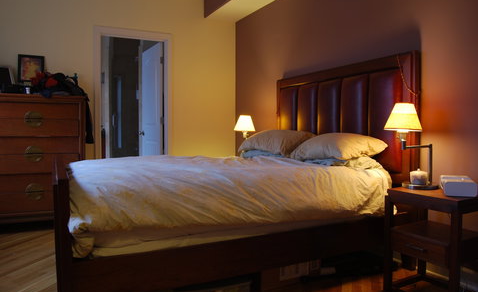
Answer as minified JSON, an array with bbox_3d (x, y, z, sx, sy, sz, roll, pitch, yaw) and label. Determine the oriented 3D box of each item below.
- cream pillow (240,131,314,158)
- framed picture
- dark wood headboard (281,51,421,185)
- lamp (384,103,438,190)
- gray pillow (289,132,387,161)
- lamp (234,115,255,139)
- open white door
[{"bbox_3d":[0.356,-0.038,3.392,0.463,0.208,0.643,-1,3,-28],"label":"cream pillow"},{"bbox_3d":[-2.170,-0.802,3.756,0.236,0.288,0.024,-1,3,-28],"label":"framed picture"},{"bbox_3d":[0.824,0.077,3.178,0.080,1.493,1.635,-1,3,-28],"label":"dark wood headboard"},{"bbox_3d":[1.037,0.009,2.155,0.402,0.496,0.246,-1,3,-28],"label":"lamp"},{"bbox_3d":[0.741,-0.003,2.683,0.463,0.189,0.614,-1,3,-28],"label":"gray pillow"},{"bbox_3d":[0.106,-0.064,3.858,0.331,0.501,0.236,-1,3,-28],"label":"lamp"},{"bbox_3d":[-1.162,-0.277,4.814,0.038,2.037,0.699,-1,3,-34],"label":"open white door"}]

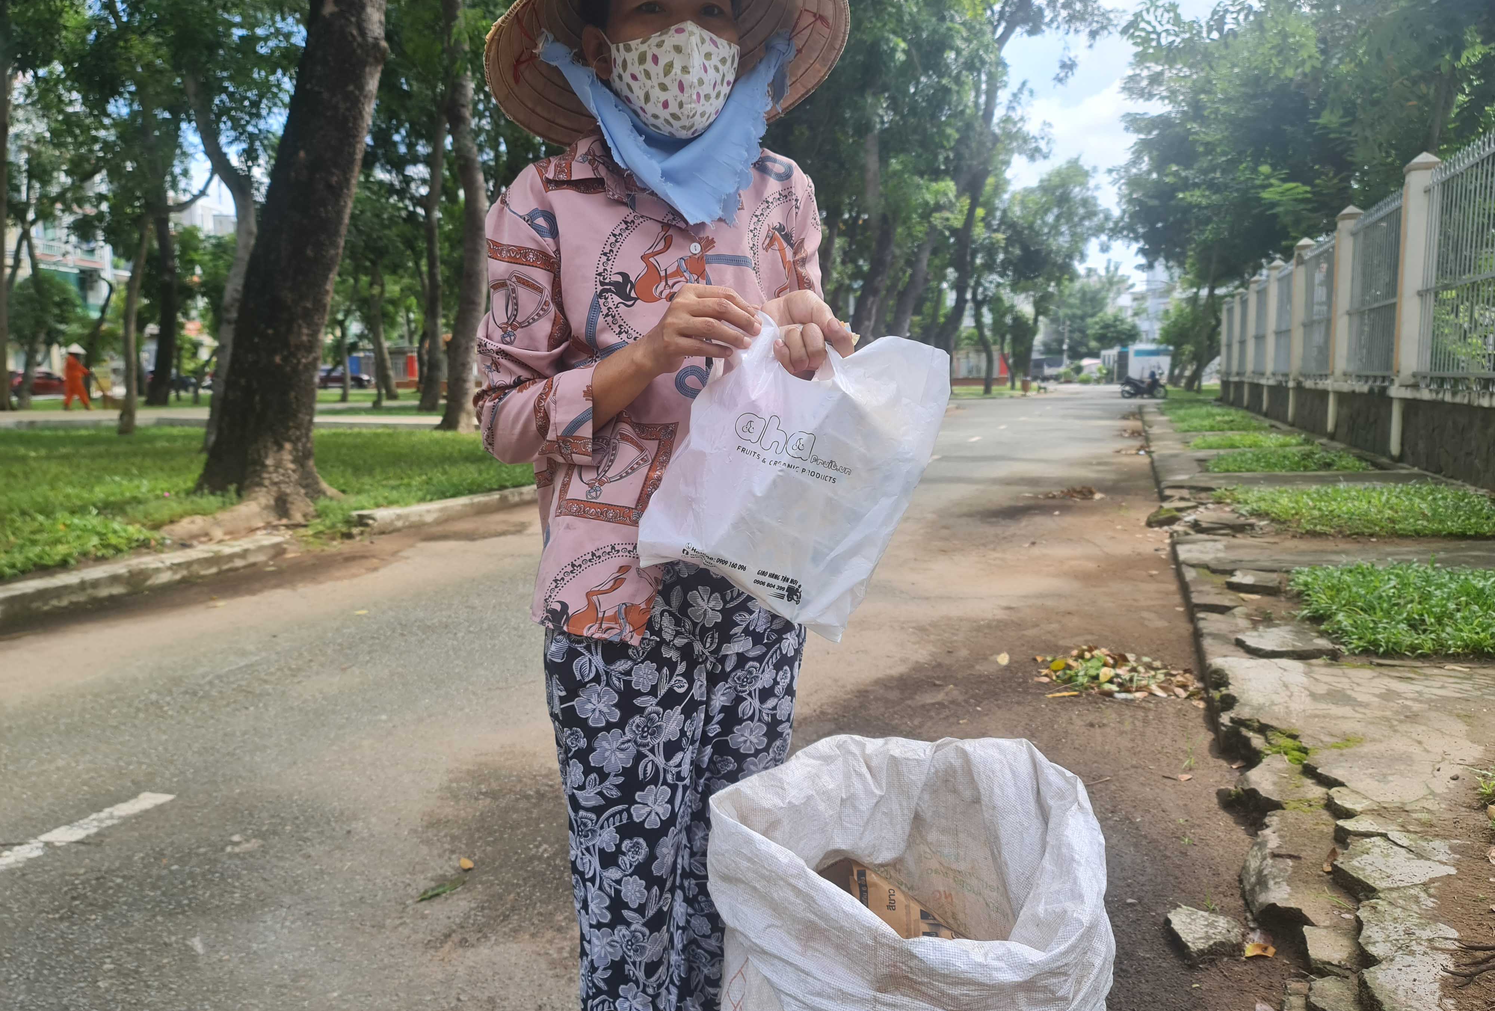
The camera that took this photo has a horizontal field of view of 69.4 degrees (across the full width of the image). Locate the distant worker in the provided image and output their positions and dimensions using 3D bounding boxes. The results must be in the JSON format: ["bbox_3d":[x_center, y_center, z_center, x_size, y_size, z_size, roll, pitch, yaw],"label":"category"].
[{"bbox_3d":[-15.626,-2.993,25.200,0.580,1.550,0.470,-3,7,-17],"label":"distant worker"}]

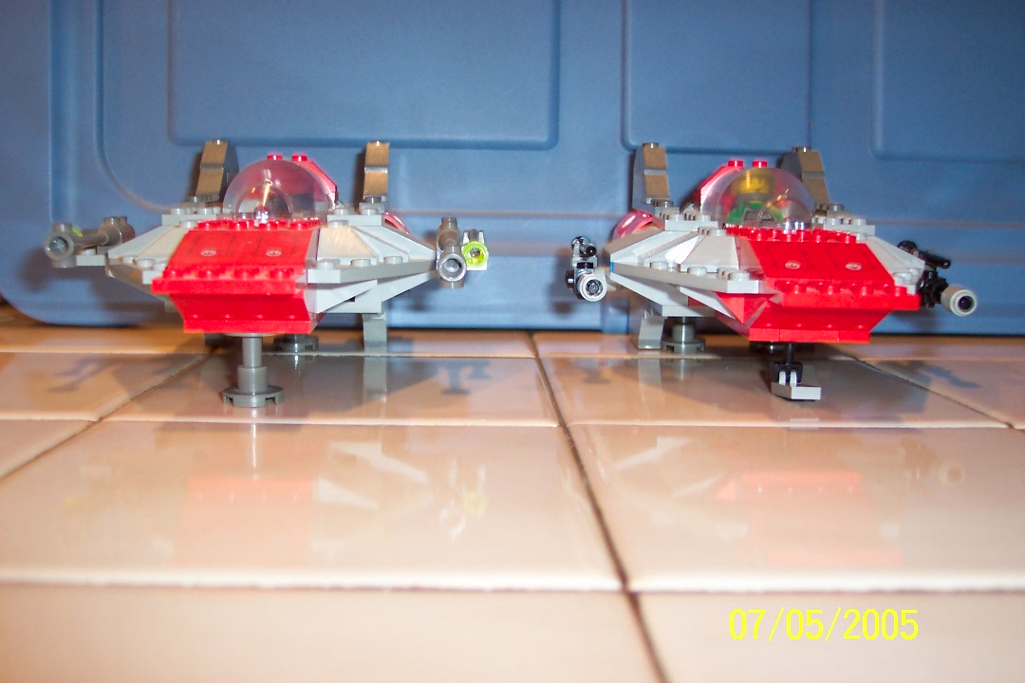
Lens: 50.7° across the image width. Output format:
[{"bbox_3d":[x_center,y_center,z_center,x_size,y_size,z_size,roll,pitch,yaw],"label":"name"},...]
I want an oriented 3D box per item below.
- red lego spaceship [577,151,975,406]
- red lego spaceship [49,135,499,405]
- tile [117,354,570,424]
[{"bbox_3d":[0.073,-0.026,0.334,0.114,0.075,0.181,1,8,0],"label":"red lego spaceship"},{"bbox_3d":[-0.069,-0.026,0.325,0.123,0.074,0.181,0,8,-6],"label":"red lego spaceship"},{"bbox_3d":[-0.045,0.016,0.317,0.108,0.008,0.108,1,8,-2],"label":"tile"}]

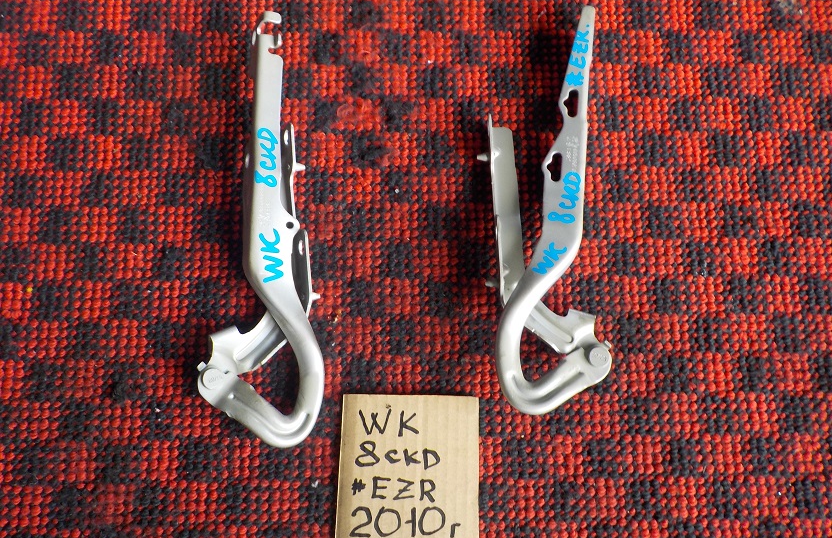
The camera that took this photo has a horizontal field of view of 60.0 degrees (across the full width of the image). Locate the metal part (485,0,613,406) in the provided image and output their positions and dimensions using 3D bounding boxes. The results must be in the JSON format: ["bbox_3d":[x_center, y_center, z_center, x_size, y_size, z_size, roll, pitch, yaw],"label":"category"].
[{"bbox_3d":[0.101,-0.051,0.580,0.093,0.065,0.331,0,78,-1],"label":"metal part"}]

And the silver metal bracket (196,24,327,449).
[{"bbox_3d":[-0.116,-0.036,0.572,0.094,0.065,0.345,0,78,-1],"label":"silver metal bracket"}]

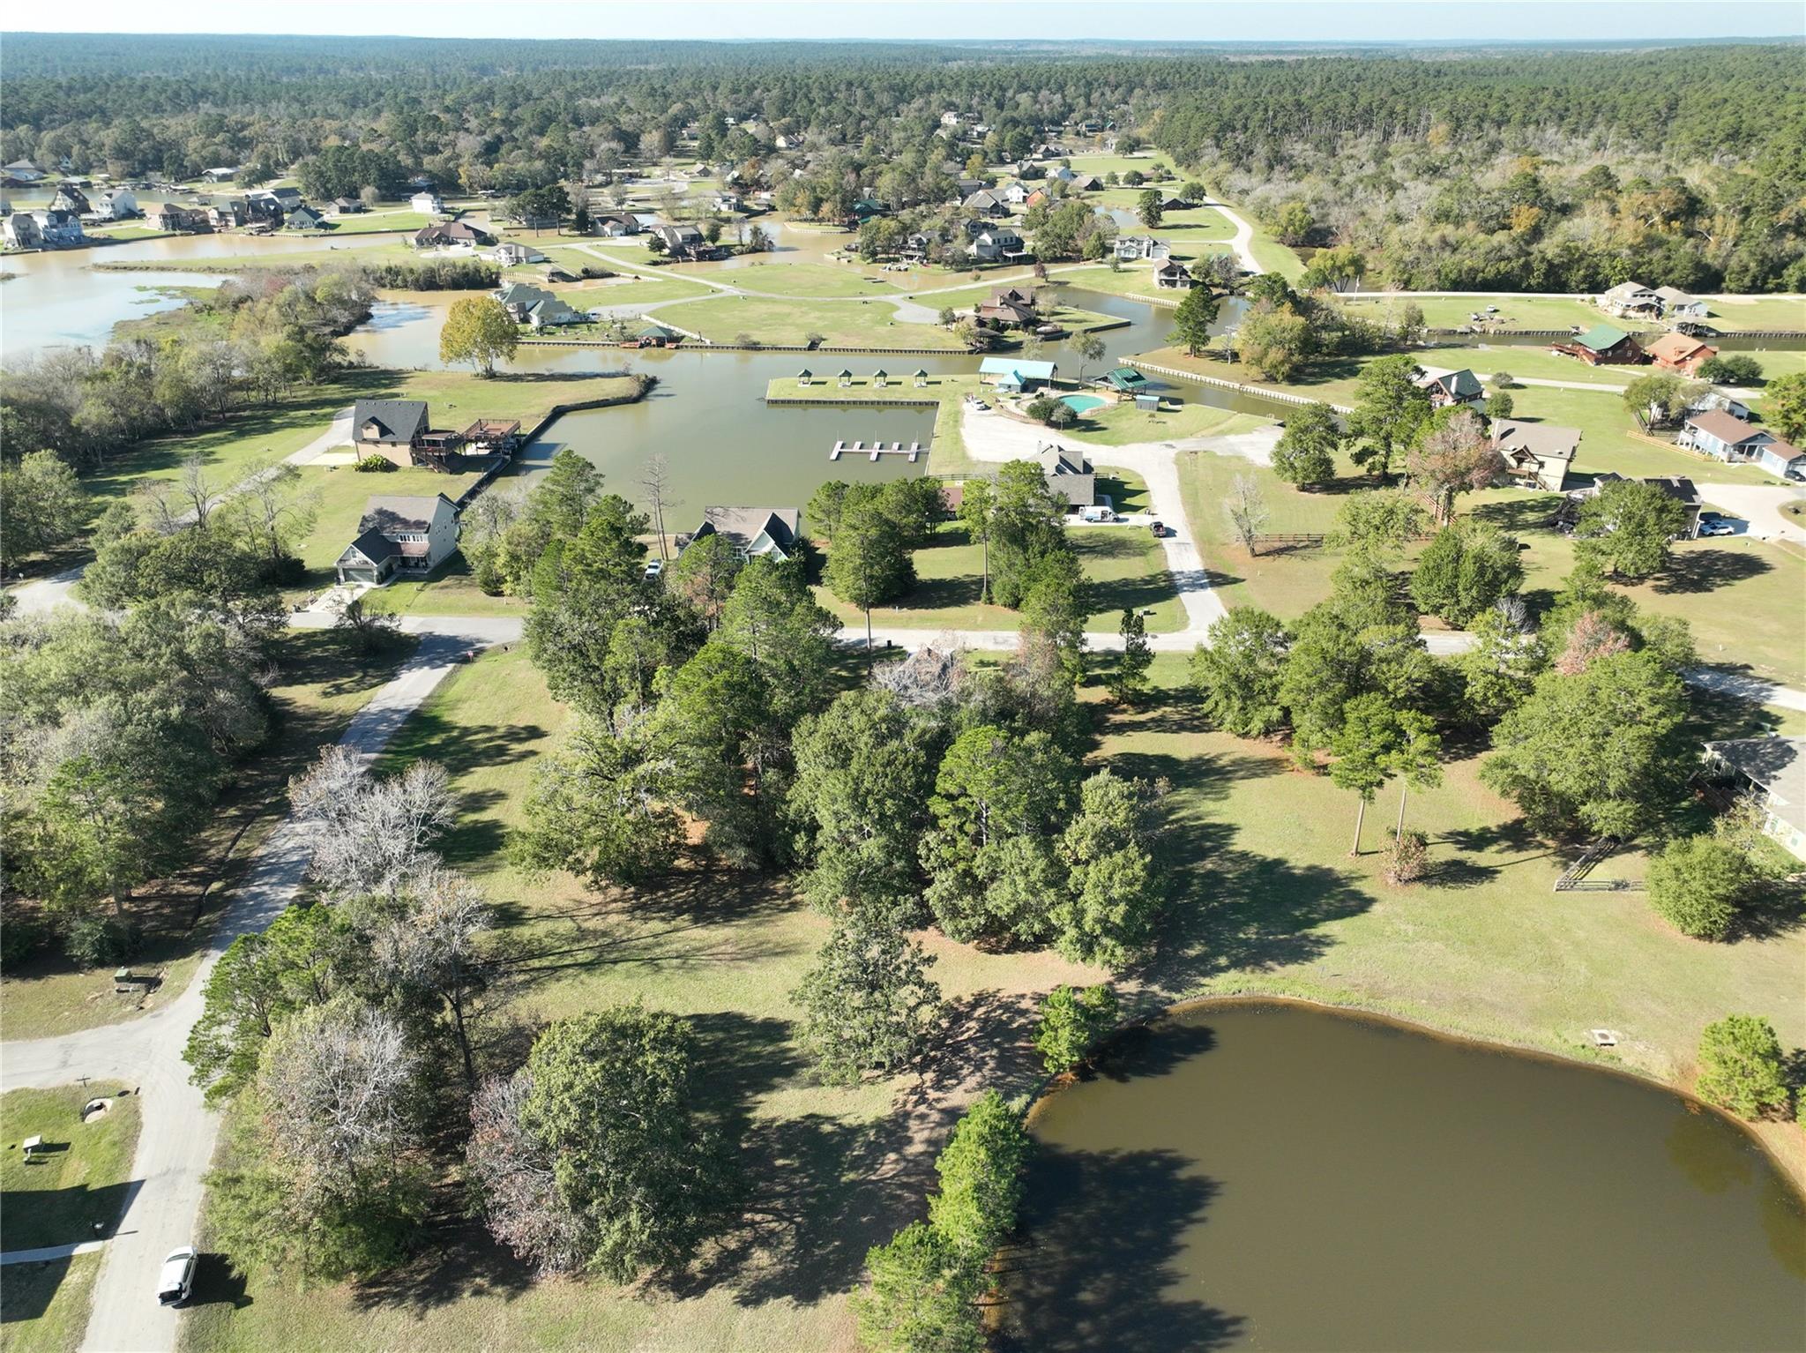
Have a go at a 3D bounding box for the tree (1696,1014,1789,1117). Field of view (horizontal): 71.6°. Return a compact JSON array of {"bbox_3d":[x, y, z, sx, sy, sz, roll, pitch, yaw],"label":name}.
[{"bbox_3d":[70.720,32.900,105.450,8.100,9.220,8.100,0,27,0],"label":"tree"}]

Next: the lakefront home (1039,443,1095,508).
[{"bbox_3d":[27.970,-37.170,234.560,13.250,9.130,17.170,0,27,0],"label":"lakefront home"}]

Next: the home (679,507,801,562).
[{"bbox_3d":[-26.980,-23.840,209.420,18.840,8.340,14.230,0,27,0],"label":"home"}]

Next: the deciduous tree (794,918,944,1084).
[{"bbox_3d":[-2.970,28.200,108.450,12.920,14.860,12.920,0,27,0],"label":"deciduous tree"}]

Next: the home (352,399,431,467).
[{"bbox_3d":[-104.140,-49.710,254.840,13.560,10.950,12.110,2,27,4],"label":"home"}]

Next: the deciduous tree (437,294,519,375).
[{"bbox_3d":[-107.250,-86.180,317.170,19.990,19.990,19.990,0,27,0],"label":"deciduous tree"}]

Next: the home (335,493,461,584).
[{"bbox_3d":[-81.760,-23.200,203.440,13.370,10.660,17.730,2,27,4],"label":"home"}]

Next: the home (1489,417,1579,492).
[{"bbox_3d":[126.100,-44.820,248.900,13.820,10.660,12.340,13,30,24],"label":"home"}]

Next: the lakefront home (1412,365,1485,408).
[{"bbox_3d":[130.350,-68.000,296.720,14.020,8.300,11.360,-22,34,-36],"label":"lakefront home"}]

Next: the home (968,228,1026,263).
[{"bbox_3d":[38.020,-170.390,495.240,16.790,9.380,13.820,-14,30,-25],"label":"home"}]

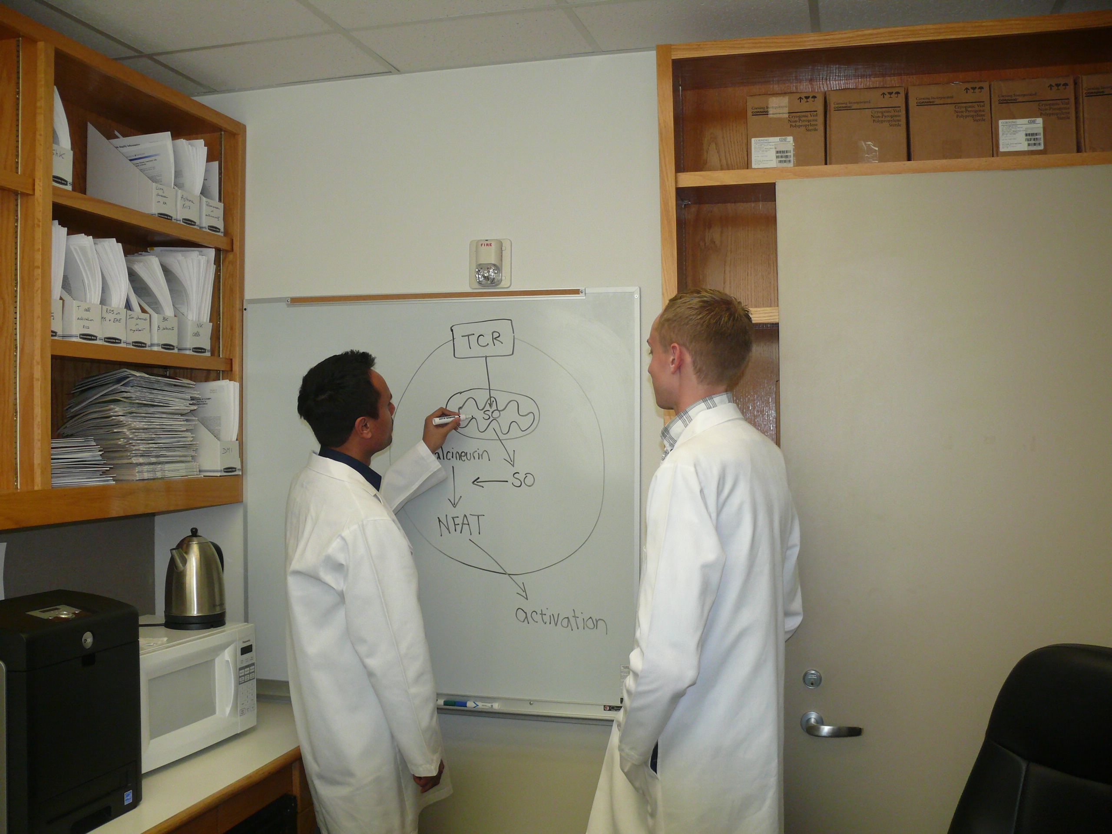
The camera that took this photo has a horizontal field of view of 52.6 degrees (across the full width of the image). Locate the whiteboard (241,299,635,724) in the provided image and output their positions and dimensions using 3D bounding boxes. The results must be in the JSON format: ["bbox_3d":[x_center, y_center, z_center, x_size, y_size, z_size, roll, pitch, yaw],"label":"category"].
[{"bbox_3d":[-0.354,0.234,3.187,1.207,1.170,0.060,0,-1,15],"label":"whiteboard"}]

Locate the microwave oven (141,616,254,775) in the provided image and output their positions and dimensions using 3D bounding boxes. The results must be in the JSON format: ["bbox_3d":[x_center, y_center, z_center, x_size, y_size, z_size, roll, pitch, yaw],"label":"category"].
[{"bbox_3d":[-1.080,0.705,2.885,0.410,0.283,0.530,0,-1,19],"label":"microwave oven"}]

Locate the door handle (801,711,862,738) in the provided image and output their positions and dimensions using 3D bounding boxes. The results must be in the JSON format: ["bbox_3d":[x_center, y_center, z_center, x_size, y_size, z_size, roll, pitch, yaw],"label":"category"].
[{"bbox_3d":[0.590,0.665,2.411,0.130,0.048,0.064,0,-1,15],"label":"door handle"}]

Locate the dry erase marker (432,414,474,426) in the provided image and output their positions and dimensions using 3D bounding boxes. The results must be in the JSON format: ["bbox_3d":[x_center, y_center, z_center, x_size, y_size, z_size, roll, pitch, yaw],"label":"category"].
[{"bbox_3d":[-0.290,0.009,3.150,0.125,0.019,0.019,-9,3,-26],"label":"dry erase marker"}]

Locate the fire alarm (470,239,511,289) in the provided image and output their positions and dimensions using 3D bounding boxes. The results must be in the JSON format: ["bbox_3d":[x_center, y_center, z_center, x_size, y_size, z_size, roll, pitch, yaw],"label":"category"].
[{"bbox_3d":[-0.190,-0.431,3.159,0.124,0.141,0.055,0,-1,15],"label":"fire alarm"}]

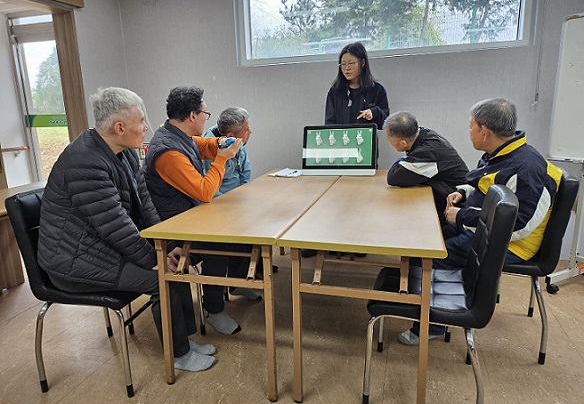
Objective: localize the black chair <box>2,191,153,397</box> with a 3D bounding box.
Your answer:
[{"bbox_3d":[-0.846,0.366,1.894,0.540,0.870,0.470,1,13,9],"label":"black chair"}]

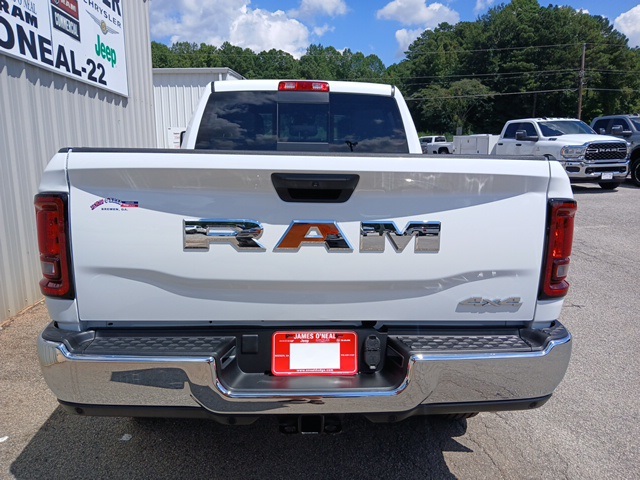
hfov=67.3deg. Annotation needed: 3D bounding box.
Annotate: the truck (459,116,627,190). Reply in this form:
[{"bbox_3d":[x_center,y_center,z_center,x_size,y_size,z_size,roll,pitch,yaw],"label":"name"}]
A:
[{"bbox_3d":[6.663,-2.791,15.135,2.200,2.000,6.600,-1,12,-8],"label":"truck"}]

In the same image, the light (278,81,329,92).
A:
[{"bbox_3d":[-0.126,-1.209,3.801,0.400,0.080,0.070,0,9,-2],"label":"light"}]

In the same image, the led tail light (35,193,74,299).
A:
[{"bbox_3d":[-0.896,0.012,1.698,0.150,0.375,0.140,0,9,-2],"label":"led tail light"}]

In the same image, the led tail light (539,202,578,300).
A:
[{"bbox_3d":[0.842,0.025,1.774,0.150,0.375,0.140,0,9,-2],"label":"led tail light"}]

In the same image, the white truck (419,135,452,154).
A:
[{"bbox_3d":[9.681,-7.804,41.000,2.020,1.950,5.900,-8,13,-39],"label":"white truck"}]

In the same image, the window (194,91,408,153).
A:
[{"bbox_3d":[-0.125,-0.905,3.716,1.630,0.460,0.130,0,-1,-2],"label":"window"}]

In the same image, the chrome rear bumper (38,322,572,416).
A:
[{"bbox_3d":[-0.028,0.431,1.684,1.900,0.250,0.340,0,9,-2],"label":"chrome rear bumper"}]

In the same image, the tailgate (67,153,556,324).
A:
[{"bbox_3d":[-0.026,-0.007,1.712,1.630,0.590,0.120,0,9,-2],"label":"tailgate"}]

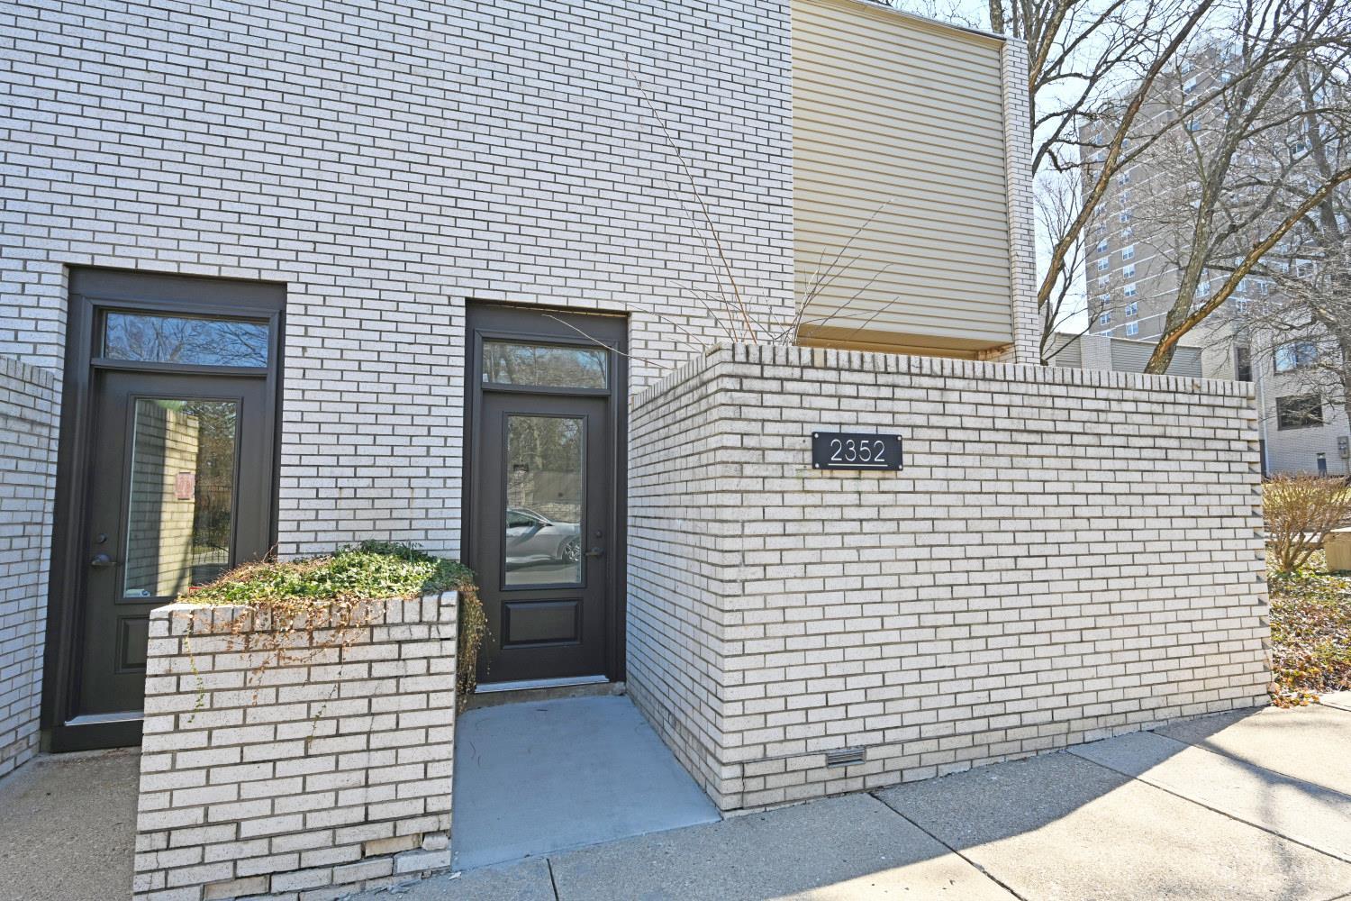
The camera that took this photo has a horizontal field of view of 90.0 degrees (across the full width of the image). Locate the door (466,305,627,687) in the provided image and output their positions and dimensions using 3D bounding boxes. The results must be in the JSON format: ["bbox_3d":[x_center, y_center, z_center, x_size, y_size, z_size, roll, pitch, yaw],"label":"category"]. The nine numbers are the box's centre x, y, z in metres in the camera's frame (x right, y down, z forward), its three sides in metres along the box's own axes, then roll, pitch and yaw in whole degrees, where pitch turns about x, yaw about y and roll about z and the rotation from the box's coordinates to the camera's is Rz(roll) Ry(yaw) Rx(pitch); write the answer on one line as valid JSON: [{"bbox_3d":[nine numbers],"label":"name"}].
[{"bbox_3d":[-0.910,0.315,4.771,1.145,2.690,0.130,1,-5,-18],"label":"door"}]

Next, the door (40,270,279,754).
[{"bbox_3d":[-3.018,0.309,4.090,1.145,2.770,0.130,1,-5,-18],"label":"door"}]

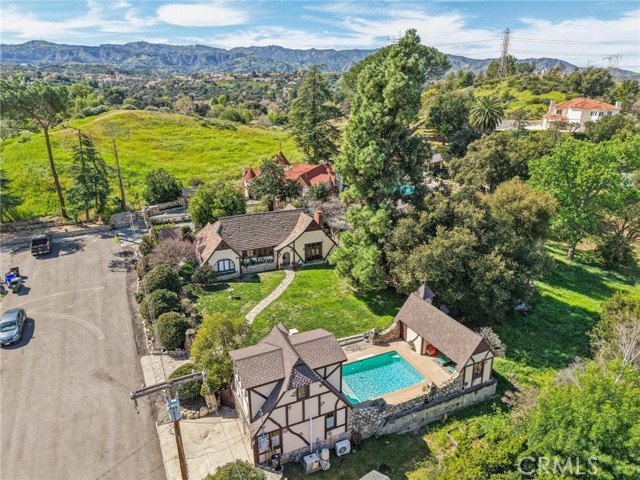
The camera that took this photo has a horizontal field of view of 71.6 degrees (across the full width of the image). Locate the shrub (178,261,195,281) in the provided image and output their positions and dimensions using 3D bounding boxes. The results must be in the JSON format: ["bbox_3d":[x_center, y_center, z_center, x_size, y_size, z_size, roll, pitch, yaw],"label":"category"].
[{"bbox_3d":[-15.200,3.500,50.600,1.750,2.100,1.750,0,19,0],"label":"shrub"}]

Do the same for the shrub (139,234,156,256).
[{"bbox_3d":[-21.291,0.741,54.764,2.100,2.300,2.000,-1,20,0],"label":"shrub"}]

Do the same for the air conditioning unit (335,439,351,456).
[{"bbox_3d":[1.693,15.140,32.219,0.930,0.790,0.380,-9,21,-23],"label":"air conditioning unit"}]

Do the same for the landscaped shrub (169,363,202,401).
[{"bbox_3d":[-9.250,9.850,30.600,2.250,2.650,2.250,0,19,0],"label":"landscaped shrub"}]

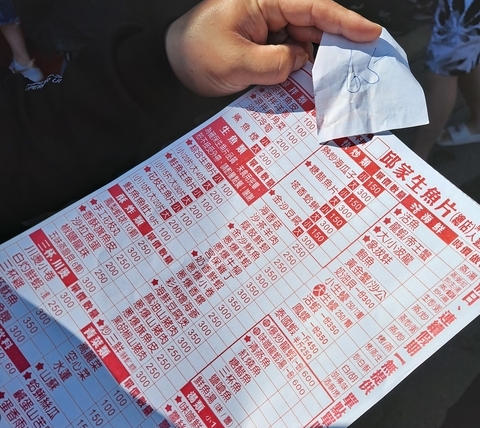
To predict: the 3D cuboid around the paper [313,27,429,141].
[{"bbox_3d":[0.090,-0.090,0.305,0.077,0.080,0.020,-6,-10,2],"label":"paper"}]

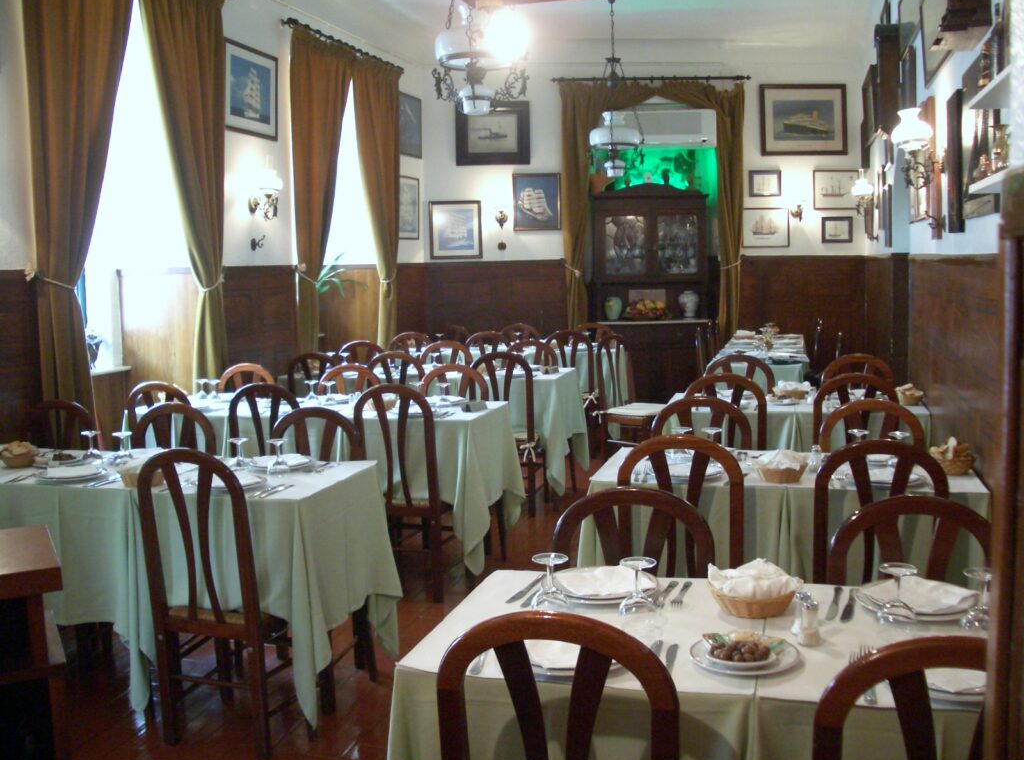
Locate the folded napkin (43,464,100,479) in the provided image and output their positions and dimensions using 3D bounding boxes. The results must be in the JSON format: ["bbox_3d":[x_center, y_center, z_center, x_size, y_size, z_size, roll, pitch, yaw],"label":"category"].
[{"bbox_3d":[-1.575,0.329,3.723,0.190,0.025,0.160,-3,6,-14],"label":"folded napkin"}]

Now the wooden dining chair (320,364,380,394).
[{"bbox_3d":[-0.956,0.417,5.598,0.425,0.976,0.455,1,7,17],"label":"wooden dining chair"}]

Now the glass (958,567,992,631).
[{"bbox_3d":[0.943,0.432,2.067,0.077,0.115,0.077,1,6,15],"label":"glass"}]

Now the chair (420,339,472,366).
[{"bbox_3d":[-0.501,0.247,6.933,0.430,0.990,0.480,1,7,15],"label":"chair"}]

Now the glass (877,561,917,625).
[{"bbox_3d":[0.781,0.434,2.088,0.080,0.122,0.080,1,7,17],"label":"glass"}]

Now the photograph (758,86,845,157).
[{"bbox_3d":[2.646,-2.355,9.389,0.800,0.636,0.030,-2,6,-1],"label":"photograph"}]

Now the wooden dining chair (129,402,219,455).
[{"bbox_3d":[-1.417,0.603,4.034,0.425,0.976,0.455,1,7,17],"label":"wooden dining chair"}]

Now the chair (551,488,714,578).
[{"bbox_3d":[0.235,0.767,2.351,0.425,0.976,0.455,1,7,17],"label":"chair"}]

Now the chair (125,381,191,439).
[{"bbox_3d":[-1.648,0.469,5.244,0.425,0.976,0.455,1,7,17],"label":"chair"}]

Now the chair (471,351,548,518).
[{"bbox_3d":[0.021,0.299,6.361,0.420,0.985,0.460,0,7,16],"label":"chair"}]

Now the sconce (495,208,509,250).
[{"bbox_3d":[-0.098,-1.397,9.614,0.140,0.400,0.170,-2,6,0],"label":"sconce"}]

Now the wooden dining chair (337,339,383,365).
[{"bbox_3d":[-1.120,0.228,7.245,0.420,0.985,0.460,0,7,16],"label":"wooden dining chair"}]

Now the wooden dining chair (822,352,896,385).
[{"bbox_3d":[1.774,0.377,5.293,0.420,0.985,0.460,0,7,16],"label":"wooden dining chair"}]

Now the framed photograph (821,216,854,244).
[{"bbox_3d":[2.921,-1.342,9.287,0.278,0.230,0.025,-1,7,-1],"label":"framed photograph"}]

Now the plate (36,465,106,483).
[{"bbox_3d":[-1.563,0.335,3.674,0.245,0.030,0.245,-1,6,0],"label":"plate"}]

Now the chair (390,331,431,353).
[{"bbox_3d":[-0.764,0.070,8.790,0.415,0.985,0.470,0,7,16],"label":"chair"}]

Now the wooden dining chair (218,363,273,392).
[{"bbox_3d":[-1.548,0.410,5.676,0.430,0.990,0.480,1,7,15],"label":"wooden dining chair"}]

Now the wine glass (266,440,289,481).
[{"bbox_3d":[-0.862,0.283,3.802,0.077,0.115,0.077,1,6,15],"label":"wine glass"}]

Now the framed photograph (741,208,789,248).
[{"bbox_3d":[2.283,-1.357,9.267,0.417,0.345,0.025,-1,7,-1],"label":"framed photograph"}]

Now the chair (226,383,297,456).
[{"bbox_3d":[-1.131,0.478,5.224,0.450,0.980,0.450,1,6,15],"label":"chair"}]

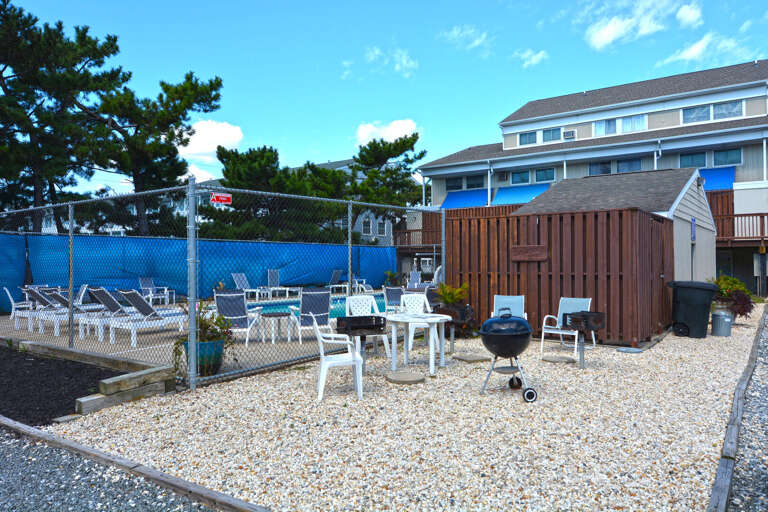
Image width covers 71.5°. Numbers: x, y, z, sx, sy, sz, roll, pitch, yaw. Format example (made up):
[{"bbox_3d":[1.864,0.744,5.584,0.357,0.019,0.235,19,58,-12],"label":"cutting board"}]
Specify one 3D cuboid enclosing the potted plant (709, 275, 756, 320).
[{"bbox_3d":[7.170,0.903,10.950,0.800,1.010,0.780,0,0,33],"label":"potted plant"}]

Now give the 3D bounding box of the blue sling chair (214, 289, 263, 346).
[{"bbox_3d":[-2.552,1.057,9.363,0.620,0.970,0.760,0,0,8],"label":"blue sling chair"}]

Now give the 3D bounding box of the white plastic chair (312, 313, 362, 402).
[{"bbox_3d":[-0.510,1.057,5.760,0.570,0.885,0.570,0,0,-7],"label":"white plastic chair"}]

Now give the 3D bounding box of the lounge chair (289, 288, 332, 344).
[{"bbox_3d":[-1.332,1.055,9.803,0.620,0.970,0.760,0,0,-22],"label":"lounge chair"}]

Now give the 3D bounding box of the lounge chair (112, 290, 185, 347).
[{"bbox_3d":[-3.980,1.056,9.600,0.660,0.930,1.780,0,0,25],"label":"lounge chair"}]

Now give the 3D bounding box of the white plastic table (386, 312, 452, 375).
[{"bbox_3d":[0.470,1.177,7.200,0.890,0.720,0.890,0,0,0],"label":"white plastic table"}]

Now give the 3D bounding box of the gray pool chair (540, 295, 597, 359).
[{"bbox_3d":[2.870,1.071,8.200,0.580,0.850,0.700,0,0,32],"label":"gray pool chair"}]

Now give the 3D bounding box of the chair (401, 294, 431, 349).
[{"bbox_3d":[0.588,1.132,9.053,0.570,0.890,0.580,0,0,-13],"label":"chair"}]

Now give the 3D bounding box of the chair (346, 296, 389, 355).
[{"bbox_3d":[-0.235,1.074,8.200,0.570,0.880,0.570,0,0,-22],"label":"chair"}]

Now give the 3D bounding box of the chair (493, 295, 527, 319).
[{"bbox_3d":[2.118,1.126,9.003,0.610,0.890,0.760,0,0,13],"label":"chair"}]

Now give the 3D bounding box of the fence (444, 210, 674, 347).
[{"bbox_3d":[4.031,0.379,12.075,3.830,2.410,3.900,-1,0,36],"label":"fence"}]

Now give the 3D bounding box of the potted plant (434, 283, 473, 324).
[{"bbox_3d":[1.300,0.951,10.200,0.700,0.900,0.660,0,0,0],"label":"potted plant"}]

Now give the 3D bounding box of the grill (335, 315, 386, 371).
[{"bbox_3d":[-0.291,1.183,7.053,0.560,0.770,0.420,0,0,-20],"label":"grill"}]

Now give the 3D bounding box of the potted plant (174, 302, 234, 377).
[{"bbox_3d":[-2.290,1.043,6.800,0.700,0.900,0.640,0,0,-19],"label":"potted plant"}]

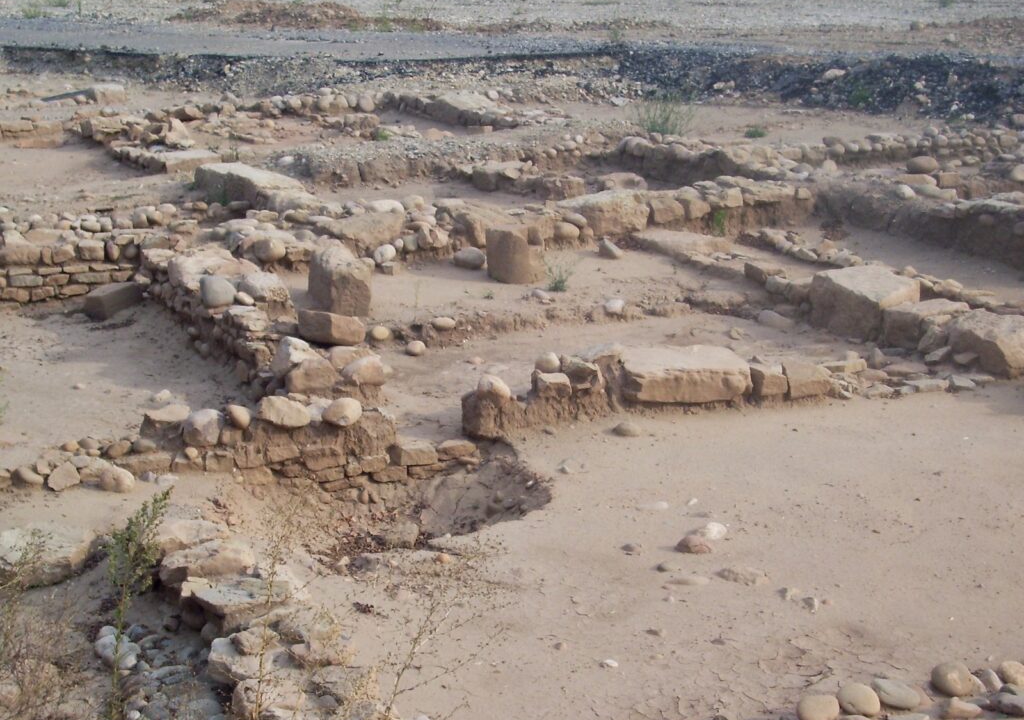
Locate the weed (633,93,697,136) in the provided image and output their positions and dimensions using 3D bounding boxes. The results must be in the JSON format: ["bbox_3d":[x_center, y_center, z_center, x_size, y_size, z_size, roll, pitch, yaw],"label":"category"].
[{"bbox_3d":[1.848,-2.988,22.152,0.720,0.460,0.620,0,15,0],"label":"weed"}]

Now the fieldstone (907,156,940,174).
[{"bbox_3d":[4.303,-2.036,19.200,0.330,0.170,0.260,0,17,0],"label":"fieldstone"}]

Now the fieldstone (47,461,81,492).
[{"bbox_3d":[-2.690,0.699,11.000,0.190,0.165,0.140,0,17,0],"label":"fieldstone"}]

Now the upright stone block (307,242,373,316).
[{"bbox_3d":[-1.353,-0.647,14.450,0.380,0.460,0.500,-6,17,-19],"label":"upright stone block"}]

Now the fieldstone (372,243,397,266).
[{"bbox_3d":[-1.098,-0.909,15.800,0.190,0.170,0.175,0,17,0],"label":"fieldstone"}]

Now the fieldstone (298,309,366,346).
[{"bbox_3d":[-1.265,-0.262,12.905,0.410,0.200,0.280,3,15,12],"label":"fieldstone"}]

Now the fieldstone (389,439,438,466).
[{"bbox_3d":[-0.640,0.599,11.900,0.300,0.130,0.190,-3,17,-10],"label":"fieldstone"}]

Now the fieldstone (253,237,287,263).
[{"bbox_3d":[-1.922,-0.896,14.570,0.270,0.200,0.220,0,15,0],"label":"fieldstone"}]

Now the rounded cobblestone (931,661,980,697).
[{"bbox_3d":[1.817,1.288,7.539,0.185,0.135,0.165,0,15,0],"label":"rounded cobblestone"}]

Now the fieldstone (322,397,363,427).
[{"bbox_3d":[-0.980,0.281,10.578,0.225,0.160,0.195,0,15,0],"label":"fieldstone"}]

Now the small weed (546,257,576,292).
[{"bbox_3d":[0.375,-0.648,13.901,0.225,0.270,0.220,0,17,0],"label":"small weed"}]

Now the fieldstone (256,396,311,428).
[{"bbox_3d":[-1.289,0.296,10.344,0.305,0.170,0.220,5,18,14],"label":"fieldstone"}]

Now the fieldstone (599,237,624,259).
[{"bbox_3d":[0.813,-0.919,14.990,0.200,0.165,0.170,0,17,0],"label":"fieldstone"}]

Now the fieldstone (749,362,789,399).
[{"bbox_3d":[1.653,0.132,11.820,0.165,0.140,0.230,-2,17,-8],"label":"fieldstone"}]

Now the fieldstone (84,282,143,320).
[{"bbox_3d":[-3.209,-0.470,14.750,0.190,0.180,0.570,6,18,18],"label":"fieldstone"}]

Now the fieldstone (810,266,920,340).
[{"bbox_3d":[2.786,-0.454,14.500,0.570,0.360,0.740,-6,17,-19],"label":"fieldstone"}]

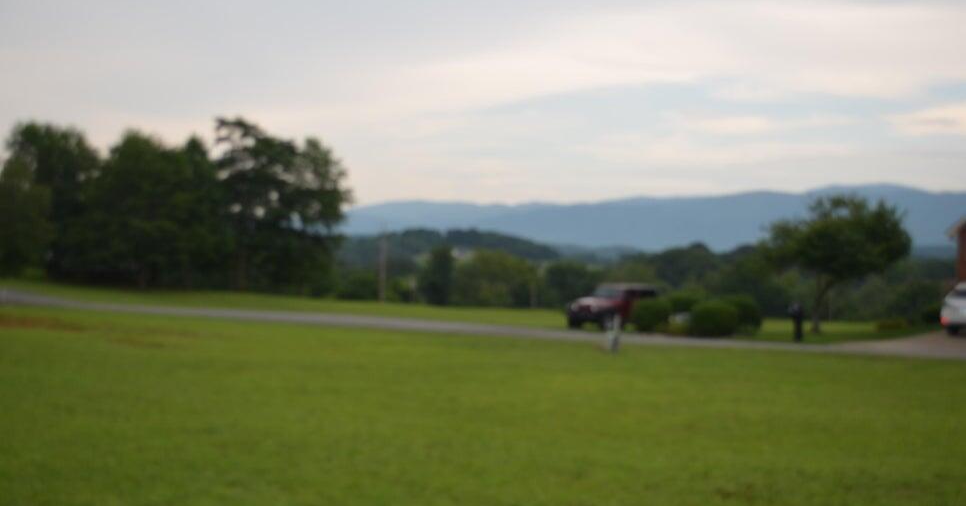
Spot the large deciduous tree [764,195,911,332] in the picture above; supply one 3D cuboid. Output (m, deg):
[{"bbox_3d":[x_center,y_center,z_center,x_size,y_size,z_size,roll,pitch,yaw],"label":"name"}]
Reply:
[{"bbox_3d":[15.444,0.479,56.000,6.361,5.969,6.300,1,0,0],"label":"large deciduous tree"}]

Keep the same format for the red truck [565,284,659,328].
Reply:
[{"bbox_3d":[5.400,2.110,51.500,1.880,1.830,4.500,1,0,36],"label":"red truck"}]

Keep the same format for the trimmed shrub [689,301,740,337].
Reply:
[{"bbox_3d":[8.876,2.522,49.500,1.925,1.463,1.900,1,0,0],"label":"trimmed shrub"}]

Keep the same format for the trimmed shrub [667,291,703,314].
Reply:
[{"bbox_3d":[8.387,2.372,53.500,1.582,1.540,1.600,1,0,0],"label":"trimmed shrub"}]

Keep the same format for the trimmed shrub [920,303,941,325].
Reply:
[{"bbox_3d":[18.493,2.536,53.000,0.990,0.907,1.100,1,0,0],"label":"trimmed shrub"}]

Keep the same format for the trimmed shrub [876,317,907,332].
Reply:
[{"bbox_3d":[16.407,2.865,51.500,1.282,0.561,1.100,1,0,0],"label":"trimmed shrub"}]

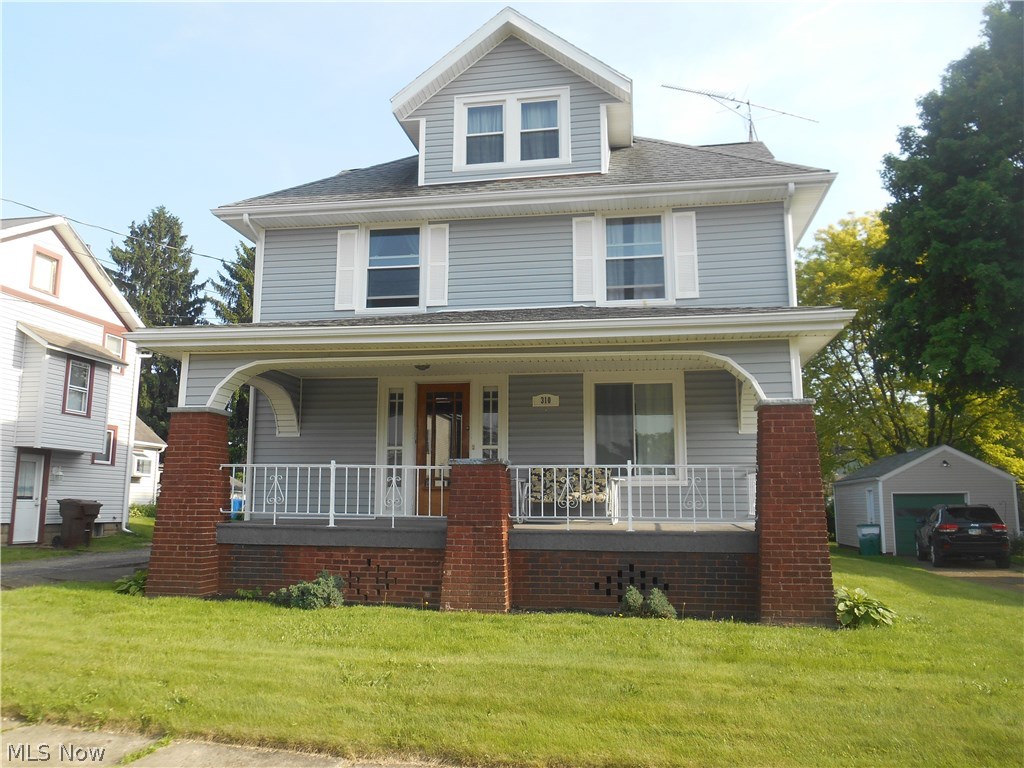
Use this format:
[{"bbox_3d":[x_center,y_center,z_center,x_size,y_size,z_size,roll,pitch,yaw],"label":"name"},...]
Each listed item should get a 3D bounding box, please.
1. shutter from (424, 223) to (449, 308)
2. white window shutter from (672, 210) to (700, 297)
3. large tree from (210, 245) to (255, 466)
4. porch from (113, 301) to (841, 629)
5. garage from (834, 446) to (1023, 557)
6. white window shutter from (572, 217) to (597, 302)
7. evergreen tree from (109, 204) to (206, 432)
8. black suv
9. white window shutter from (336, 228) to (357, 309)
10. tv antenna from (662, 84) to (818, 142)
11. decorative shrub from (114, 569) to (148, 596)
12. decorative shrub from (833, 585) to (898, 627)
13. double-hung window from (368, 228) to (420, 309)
[{"bbox_3d":[-1.199,-1.925,12.422,0.357,1.365,0.040,-1,-8,10],"label":"shutter"},{"bbox_3d":[2.527,-1.860,11.143,0.325,1.300,0.050,-1,-9,9],"label":"white window shutter"},{"bbox_3d":[-13.057,-0.069,36.635,5.300,14.240,5.300,-1,-9,9],"label":"large tree"},{"bbox_3d":[-0.310,0.688,10.214,8.524,4.220,3.370,-1,-8,10],"label":"porch"},{"bbox_3d":[15.666,4.444,29.817,4.550,3.780,6.600,-1,-8,10],"label":"garage"},{"bbox_3d":[1.138,-1.950,12.023,0.354,1.352,0.040,-1,-8,10],"label":"white window shutter"},{"bbox_3d":[-18.400,-1.295,39.600,5.800,16.491,5.800,-1,-8,10],"label":"evergreen tree"},{"bbox_3d":[13.960,4.720,24.060,1.950,1.770,4.820,-3,-10,19],"label":"black suv"},{"bbox_3d":[-2.574,-1.770,11.993,0.325,1.300,0.050,-1,-9,9],"label":"white window shutter"},{"bbox_3d":[4.906,-5.509,16.221,4.000,0.930,1.600,4,-10,-21],"label":"tv antenna"},{"bbox_3d":[-4.842,2.518,9.912,0.620,0.380,0.600,-1,-9,9],"label":"decorative shrub"},{"bbox_3d":[3.798,2.389,8.264,0.634,0.372,0.620,-1,-8,10],"label":"decorative shrub"},{"bbox_3d":[-1.827,-1.792,11.921,0.840,1.260,0.100,-1,-9,9],"label":"double-hung window"}]

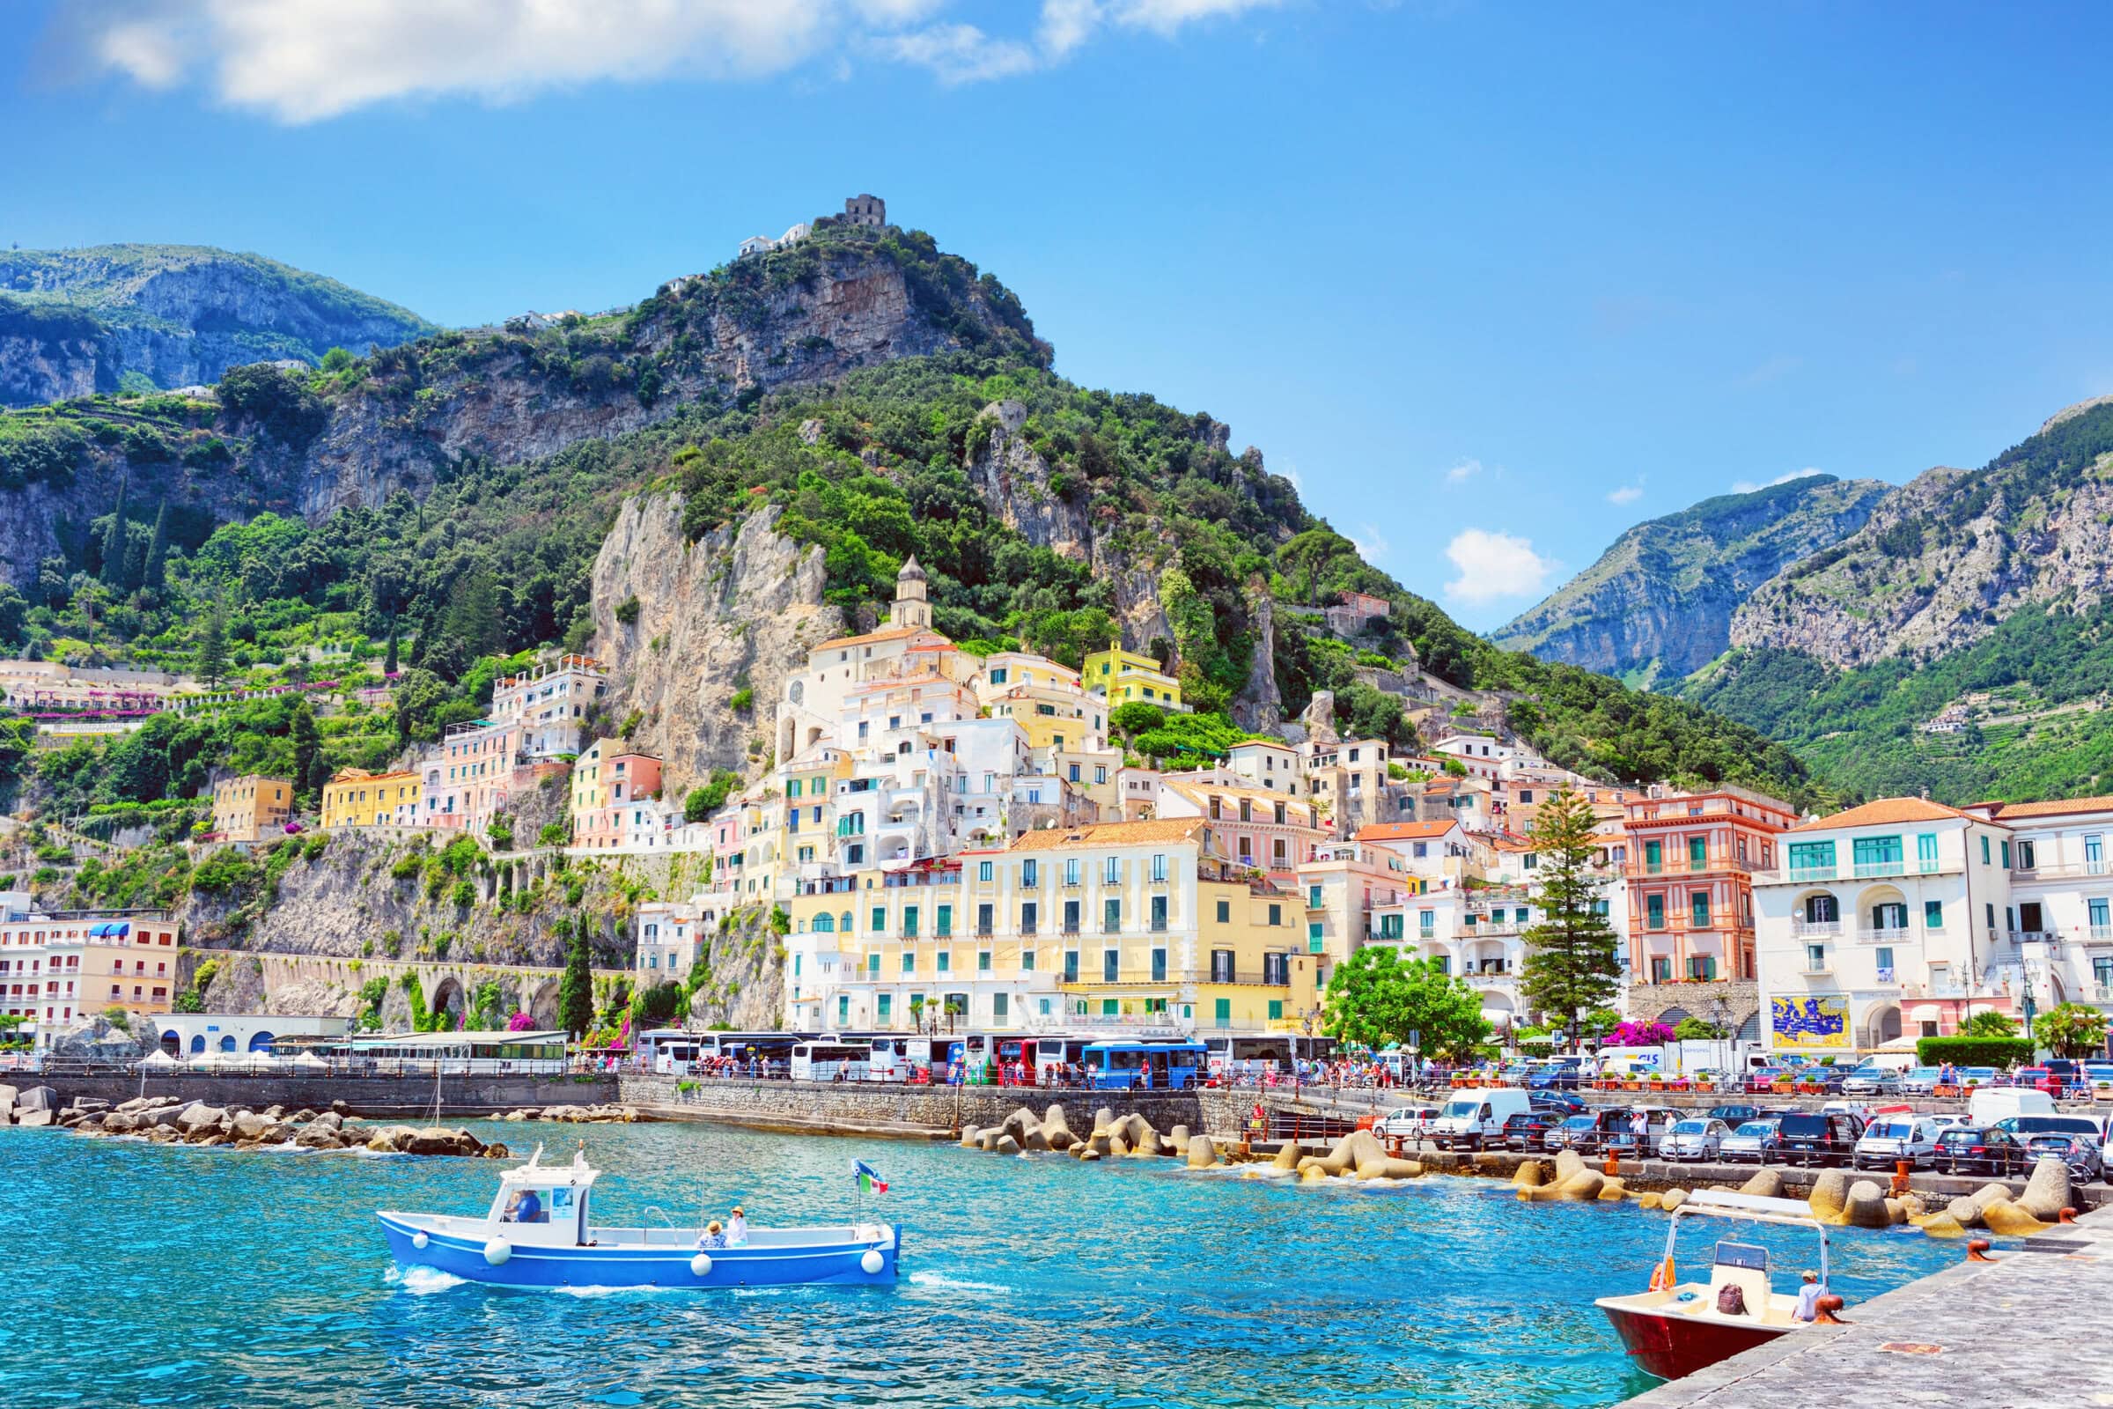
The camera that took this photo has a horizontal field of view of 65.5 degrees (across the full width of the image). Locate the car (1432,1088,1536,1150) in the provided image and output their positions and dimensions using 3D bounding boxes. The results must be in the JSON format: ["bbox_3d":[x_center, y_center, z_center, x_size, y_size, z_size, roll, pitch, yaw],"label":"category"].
[{"bbox_3d":[18.108,17.508,69.500,2.000,2.450,5.000,-11,-16,43],"label":"car"}]

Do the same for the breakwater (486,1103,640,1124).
[{"bbox_3d":[-35.441,29.408,118.000,10.800,1.350,3.600,1,-11,0],"label":"breakwater"}]

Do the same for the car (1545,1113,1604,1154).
[{"bbox_3d":[20.918,16.922,65.000,1.700,1.470,3.950,-10,-15,42],"label":"car"}]

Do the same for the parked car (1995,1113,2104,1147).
[{"bbox_3d":[36.132,16.358,61.512,4.700,1.770,1.870,-8,-14,38],"label":"parked car"}]

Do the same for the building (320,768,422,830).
[{"bbox_3d":[-95.065,14.461,235.721,19.000,7.700,8.500,-5,-12,25],"label":"building"}]

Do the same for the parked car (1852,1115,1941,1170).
[{"bbox_3d":[30.836,15.926,59.957,1.750,1.810,4.200,-10,-15,44],"label":"parked car"}]

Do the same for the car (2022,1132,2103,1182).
[{"bbox_3d":[33.295,14.912,54.300,1.720,1.480,3.950,-9,-15,40],"label":"car"}]

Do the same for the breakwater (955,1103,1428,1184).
[{"bbox_3d":[5.186,20.325,77.000,26.000,2.400,5.000,-11,-16,44],"label":"breakwater"}]

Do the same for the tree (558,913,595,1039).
[{"bbox_3d":[-42.386,24.553,145.000,2.800,12.500,2.800,1,-11,0],"label":"tree"}]

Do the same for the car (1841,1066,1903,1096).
[{"bbox_3d":[42.443,19.569,85.500,1.720,1.480,4.100,-11,-16,44],"label":"car"}]

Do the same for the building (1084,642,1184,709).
[{"bbox_3d":[9.148,-2.413,197.000,6.500,8.000,11.500,-11,-16,43],"label":"building"}]

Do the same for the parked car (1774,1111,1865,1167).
[{"bbox_3d":[27.785,15.754,59.800,1.900,1.870,4.750,-9,-15,40],"label":"parked car"}]

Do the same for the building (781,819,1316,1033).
[{"bbox_3d":[-0.969,20.760,136.000,41.000,19.300,15.000,-5,-13,26],"label":"building"}]

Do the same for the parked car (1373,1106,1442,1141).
[{"bbox_3d":[16.448,19.480,76.344,1.580,1.550,3.550,7,-13,-31],"label":"parked car"}]

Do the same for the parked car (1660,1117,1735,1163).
[{"bbox_3d":[24.430,16.505,62.375,1.670,1.490,3.750,-8,-14,37],"label":"parked car"}]

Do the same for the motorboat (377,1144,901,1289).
[{"bbox_3d":[-9.650,11.744,38.300,12.100,3.300,3.100,0,-11,-1],"label":"motorboat"}]

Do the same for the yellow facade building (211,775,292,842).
[{"bbox_3d":[-119.490,15.869,245.000,11.700,9.300,6.000,-8,-14,36],"label":"yellow facade building"}]

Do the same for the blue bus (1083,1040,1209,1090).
[{"bbox_3d":[5.475,22.038,100.000,7.900,2.950,2.350,9,-14,-36],"label":"blue bus"}]

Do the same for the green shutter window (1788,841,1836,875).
[{"bbox_3d":[47.777,9.730,104.000,2.900,2.200,0.200,-11,-16,43],"label":"green shutter window"}]

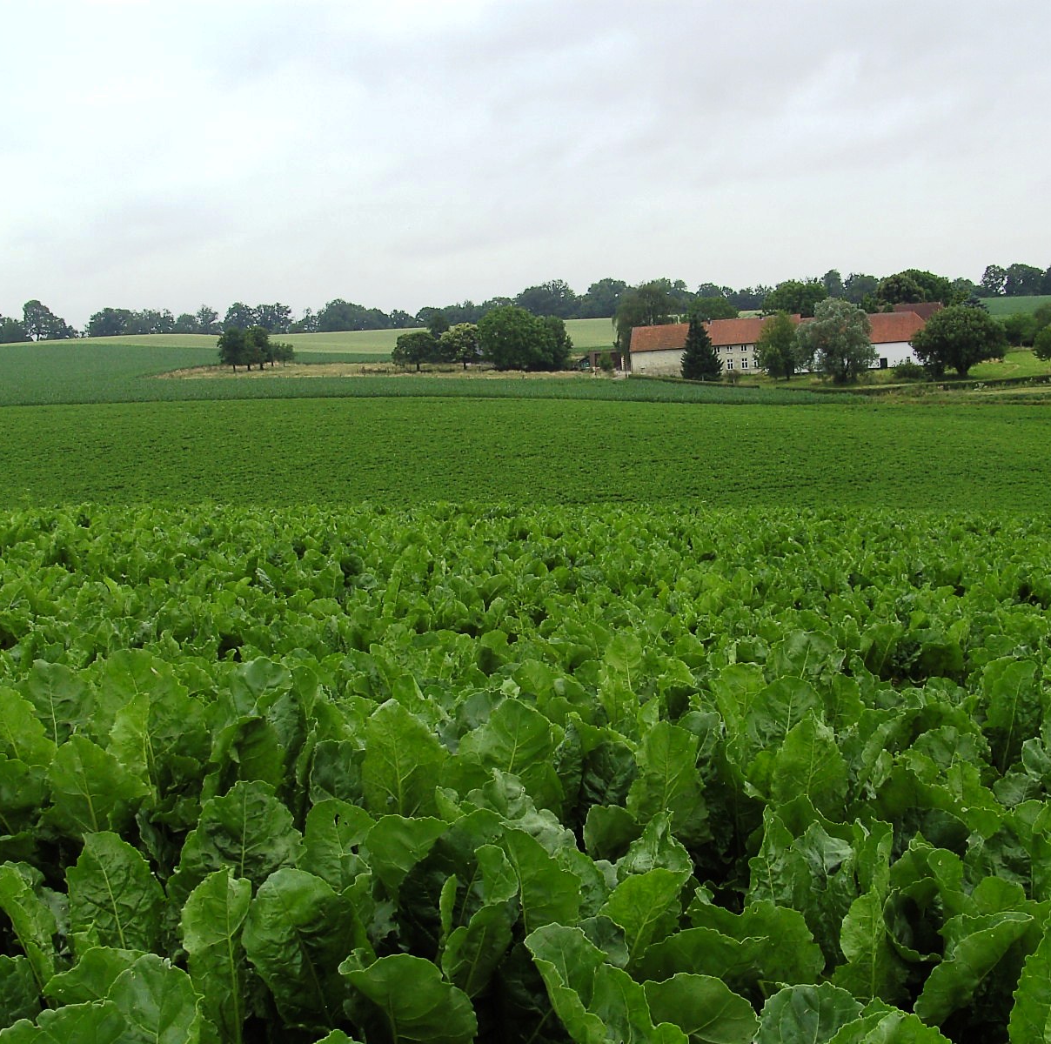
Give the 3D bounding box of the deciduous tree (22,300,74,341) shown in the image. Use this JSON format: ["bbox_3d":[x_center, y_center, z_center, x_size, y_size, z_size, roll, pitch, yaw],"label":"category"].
[{"bbox_3d":[-176.670,-74.370,550.000,19.300,14.870,18.720,-5,5,-17],"label":"deciduous tree"}]

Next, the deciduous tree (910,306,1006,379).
[{"bbox_3d":[69.810,-29.120,240.000,15.610,11.750,14.830,0,2,0],"label":"deciduous tree"}]

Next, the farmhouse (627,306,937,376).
[{"bbox_3d":[48.480,-33.810,285.000,57.350,9.760,11.000,-2,5,8],"label":"farmhouse"}]

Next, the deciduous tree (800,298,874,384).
[{"bbox_3d":[49.840,-28.960,238.000,11.830,13.570,11.240,0,2,0],"label":"deciduous tree"}]

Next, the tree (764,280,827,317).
[{"bbox_3d":[51.480,-38.300,284.000,11.830,15.780,11.240,0,2,0],"label":"tree"}]

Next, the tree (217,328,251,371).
[{"bbox_3d":[-54.740,-32.540,280.000,6.550,7.980,6.350,-4,5,-11],"label":"tree"}]

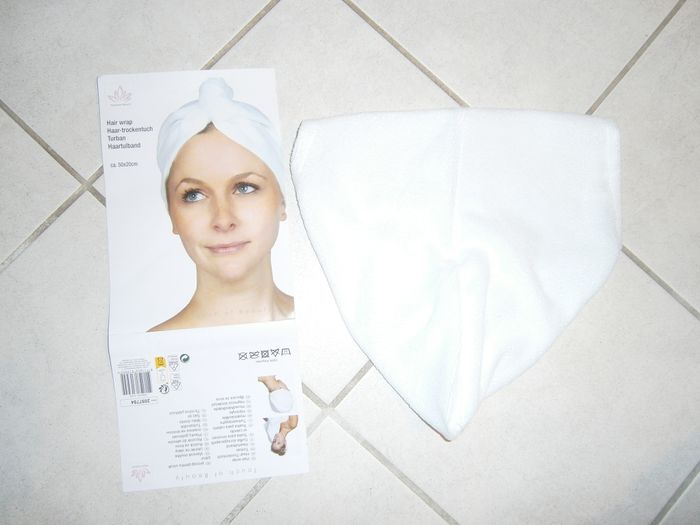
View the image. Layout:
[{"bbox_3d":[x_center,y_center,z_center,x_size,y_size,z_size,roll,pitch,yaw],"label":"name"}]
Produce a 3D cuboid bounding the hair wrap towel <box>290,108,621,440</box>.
[{"bbox_3d":[0.111,0.005,0.511,0.339,0.030,0.329,1,83,-4],"label":"hair wrap towel"}]

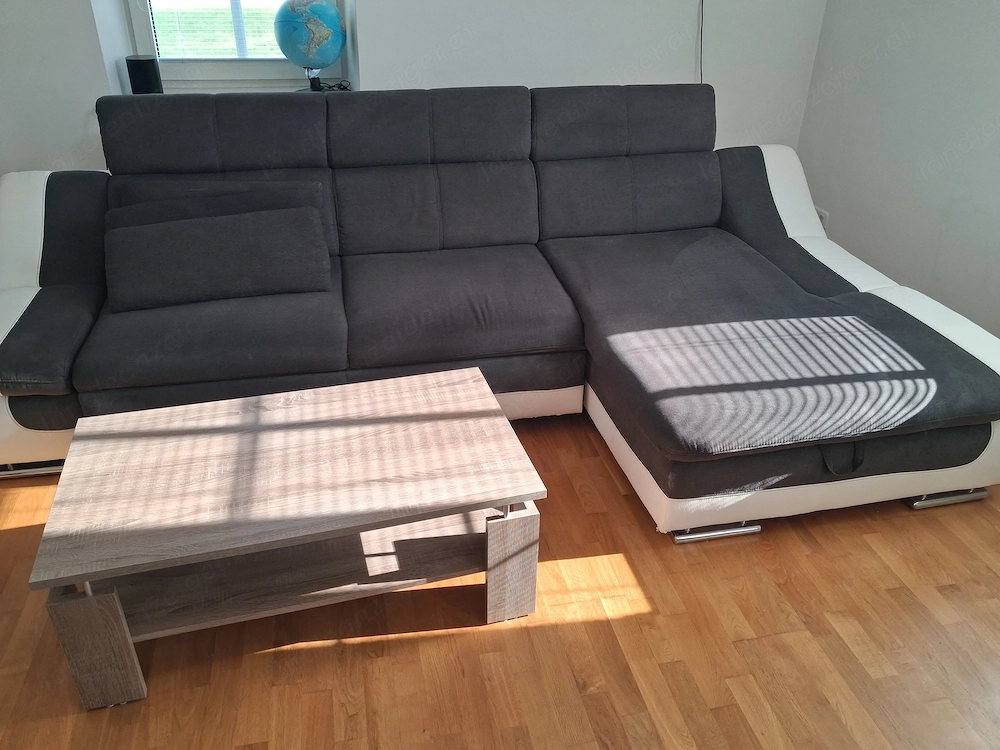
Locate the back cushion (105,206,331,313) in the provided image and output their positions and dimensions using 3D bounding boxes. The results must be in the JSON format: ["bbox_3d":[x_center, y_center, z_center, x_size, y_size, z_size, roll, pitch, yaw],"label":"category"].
[{"bbox_3d":[-0.976,-0.410,2.761,0.719,0.319,0.154,-7,7,-14],"label":"back cushion"}]

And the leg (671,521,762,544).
[{"bbox_3d":[0.635,0.444,2.256,0.269,0.050,0.025,-5,30,-11],"label":"leg"}]

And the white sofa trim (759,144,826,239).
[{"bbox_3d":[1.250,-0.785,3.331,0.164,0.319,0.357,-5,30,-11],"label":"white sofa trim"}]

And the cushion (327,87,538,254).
[{"bbox_3d":[-0.266,-0.832,3.162,0.796,0.613,0.193,-5,16,-11],"label":"cushion"}]

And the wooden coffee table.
[{"bbox_3d":[-0.494,0.365,2.005,1.070,0.400,0.604,-8,31,-15],"label":"wooden coffee table"}]

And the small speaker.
[{"bbox_3d":[-1.483,-1.254,3.277,0.116,0.145,0.126,-5,30,-11],"label":"small speaker"}]

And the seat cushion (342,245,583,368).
[{"bbox_3d":[-0.174,-0.290,2.909,0.796,0.150,0.743,-5,30,-11],"label":"seat cushion"}]

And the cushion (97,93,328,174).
[{"bbox_3d":[-1.052,-0.917,2.936,0.787,0.265,0.154,-5,16,-11],"label":"cushion"}]

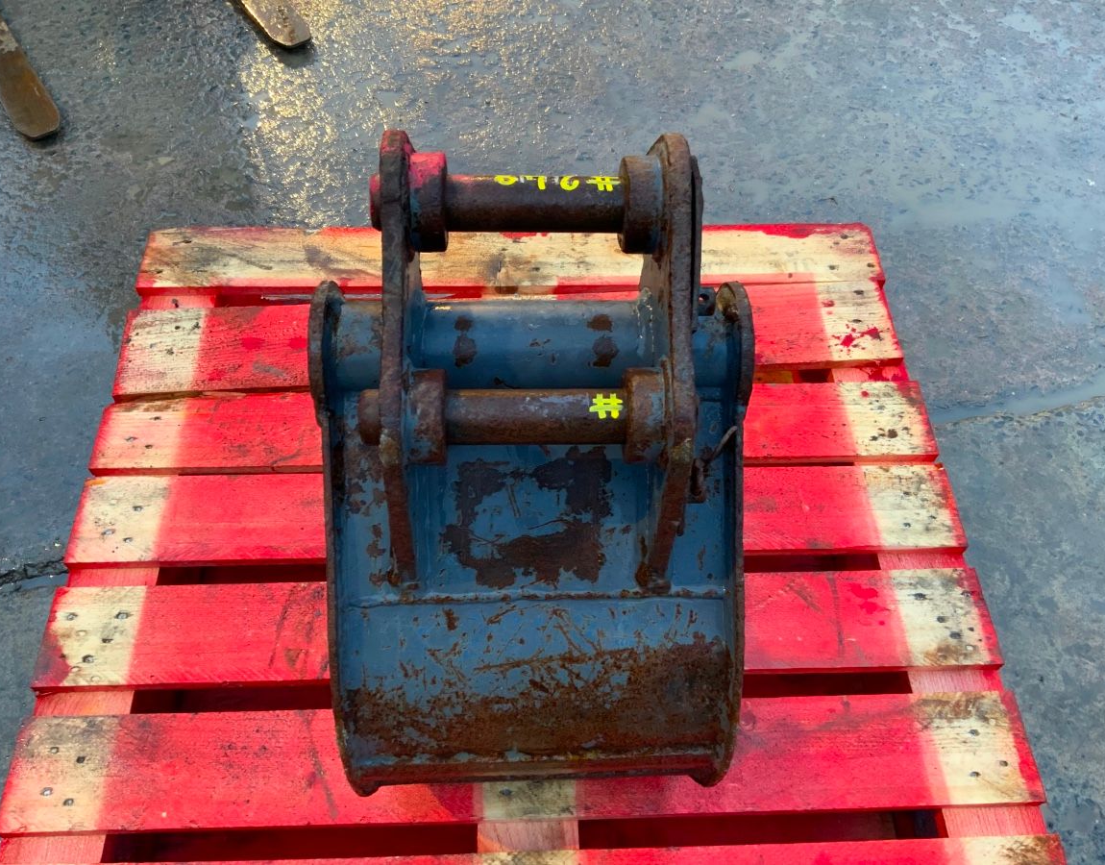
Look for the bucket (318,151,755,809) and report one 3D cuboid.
[{"bbox_3d":[-0.018,-0.029,0.892,0.372,0.480,0.590,-1,57,-2],"label":"bucket"}]

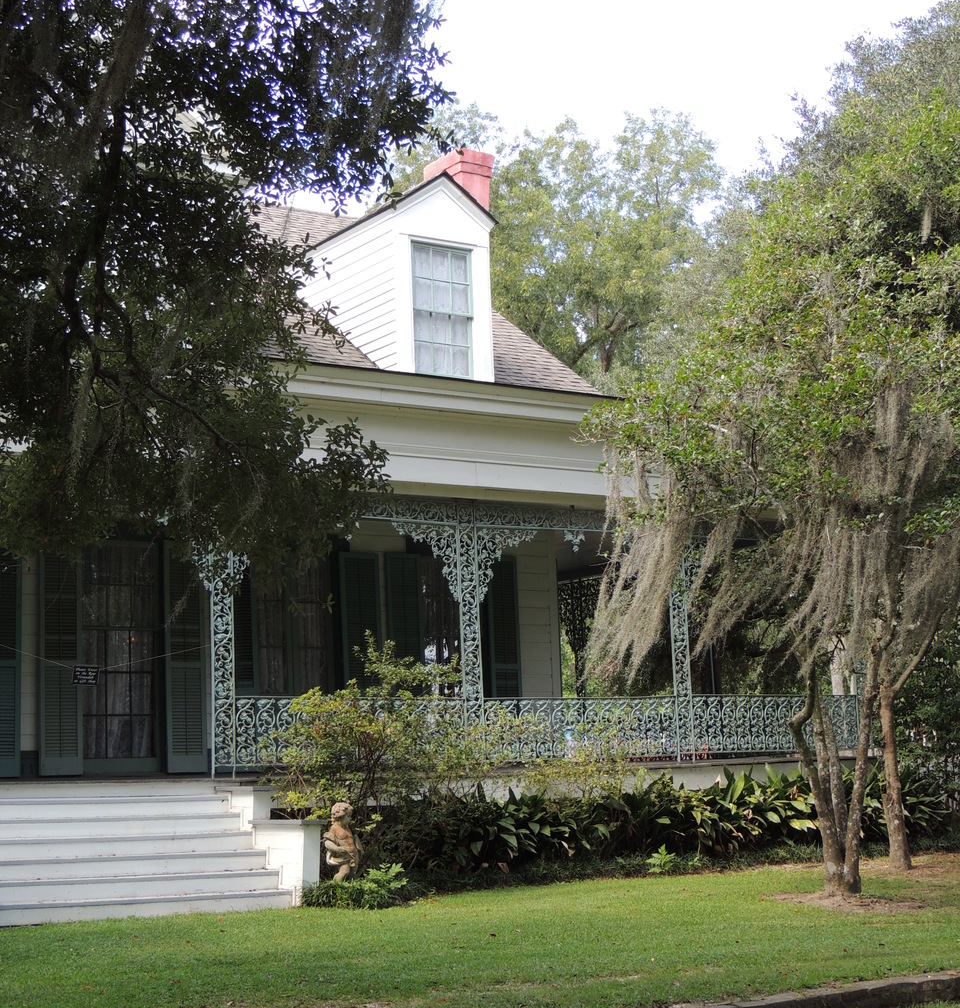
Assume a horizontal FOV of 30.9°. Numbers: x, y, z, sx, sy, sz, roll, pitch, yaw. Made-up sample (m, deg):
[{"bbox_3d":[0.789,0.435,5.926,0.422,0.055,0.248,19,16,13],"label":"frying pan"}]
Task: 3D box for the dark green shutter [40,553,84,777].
[{"bbox_3d":[-4.948,1.798,20.611,0.523,2.802,0.051,4,-11,-33],"label":"dark green shutter"}]

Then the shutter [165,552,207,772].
[{"bbox_3d":[-3.612,1.897,21.483,0.526,2.806,0.051,4,-11,-33],"label":"shutter"}]

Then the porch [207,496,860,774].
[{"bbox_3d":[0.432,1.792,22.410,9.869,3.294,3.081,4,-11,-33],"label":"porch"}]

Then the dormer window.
[{"bbox_3d":[-0.466,-2.477,22.485,0.958,1.803,0.128,4,-11,-33],"label":"dormer window"}]

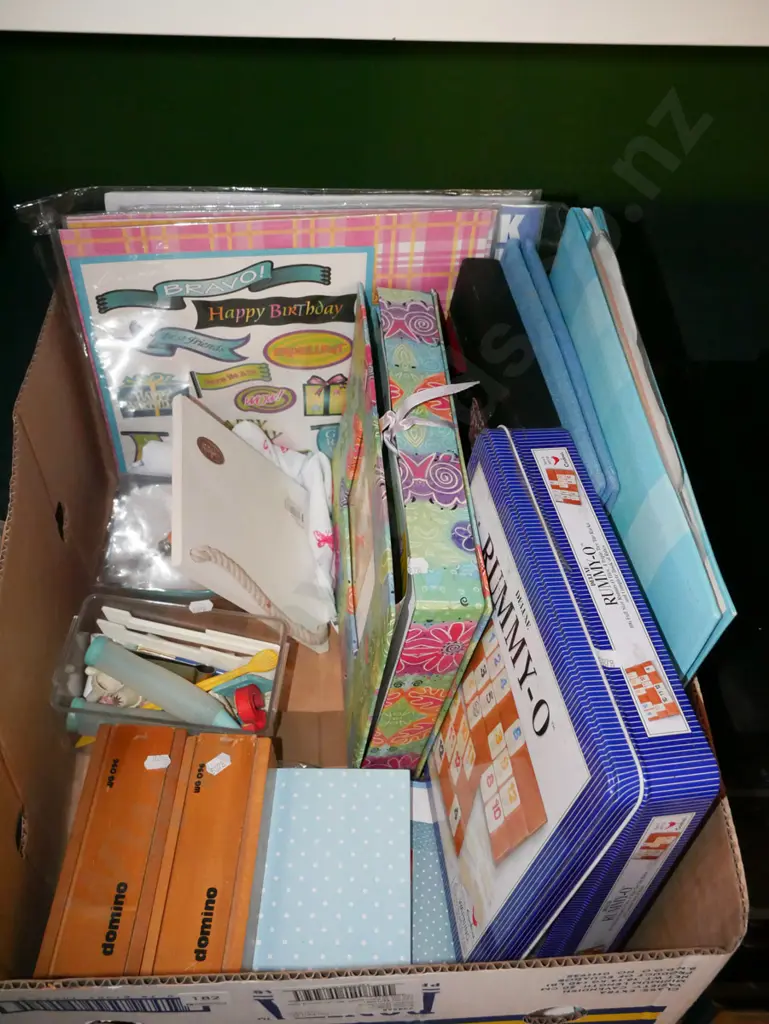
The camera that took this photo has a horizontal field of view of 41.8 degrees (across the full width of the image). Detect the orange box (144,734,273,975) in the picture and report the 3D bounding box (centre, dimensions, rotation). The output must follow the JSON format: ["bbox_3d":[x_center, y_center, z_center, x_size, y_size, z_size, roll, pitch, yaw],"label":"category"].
[{"bbox_3d":[-0.118,0.247,0.693,0.061,0.042,0.180,3,49,1],"label":"orange box"}]

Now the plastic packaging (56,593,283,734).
[{"bbox_3d":[-0.159,0.131,0.785,0.162,0.055,0.104,6,50,4],"label":"plastic packaging"}]

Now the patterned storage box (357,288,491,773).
[{"bbox_3d":[0.003,0.023,0.752,0.058,0.247,0.289,3,49,-10],"label":"patterned storage box"}]

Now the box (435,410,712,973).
[{"bbox_3d":[0.092,0.130,0.658,0.075,0.264,0.261,-1,46,-13],"label":"box"}]

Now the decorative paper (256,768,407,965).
[{"bbox_3d":[-0.033,0.262,0.730,0.105,0.020,0.152,1,49,1],"label":"decorative paper"}]

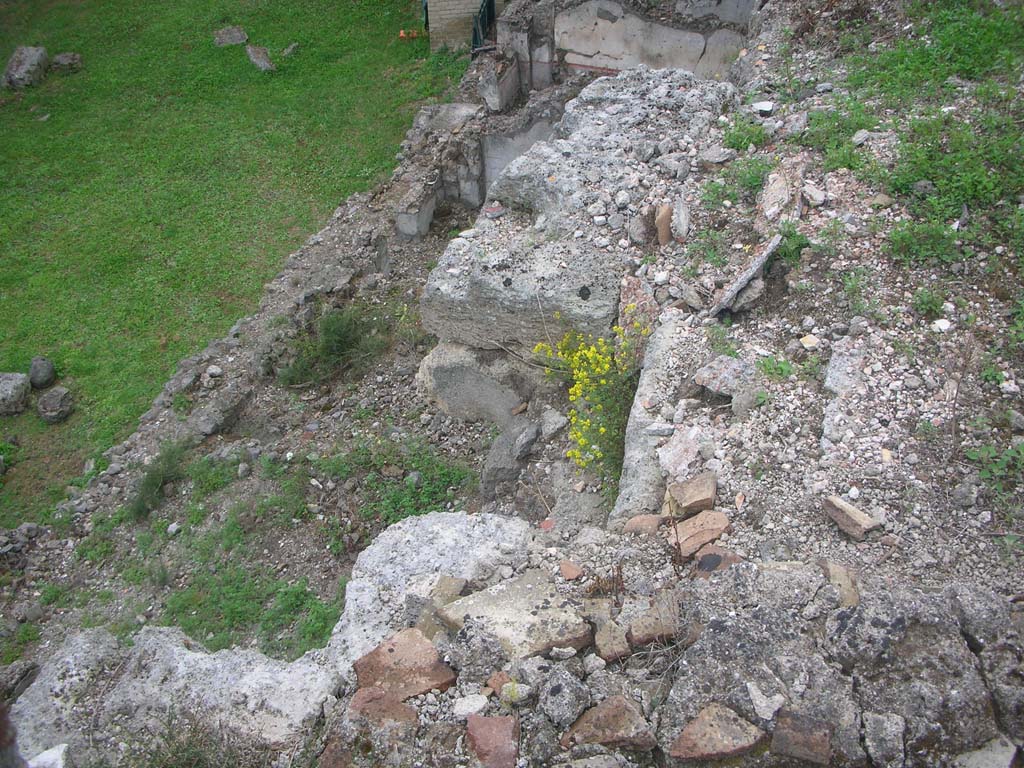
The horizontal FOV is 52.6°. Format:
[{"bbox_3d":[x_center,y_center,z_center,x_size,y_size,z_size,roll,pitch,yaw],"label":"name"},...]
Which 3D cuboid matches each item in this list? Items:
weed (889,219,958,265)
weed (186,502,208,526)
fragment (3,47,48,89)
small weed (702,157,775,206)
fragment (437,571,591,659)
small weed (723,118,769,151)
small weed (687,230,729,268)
[{"bbox_3d":[1.603,-0.552,4.026,0.259,0.120,0.237,11,33,19],"label":"weed"},{"bbox_3d":[-1.700,0.706,5.600,0.120,0.080,0.110,-1,36,0],"label":"weed"},{"bbox_3d":[-6.773,-4.417,14.434,0.410,0.320,0.700,-9,38,-10],"label":"fragment"},{"bbox_3d":[1.011,-0.906,4.625,0.312,0.160,0.352,5,32,10],"label":"small weed"},{"bbox_3d":[0.003,0.557,2.518,0.310,0.065,0.160,-13,39,-14],"label":"fragment"},{"bbox_3d":[1.163,-1.244,5.161,0.222,0.130,0.213,5,32,10],"label":"small weed"},{"bbox_3d":[0.767,-0.529,4.064,0.161,0.110,0.207,4,32,9],"label":"small weed"}]

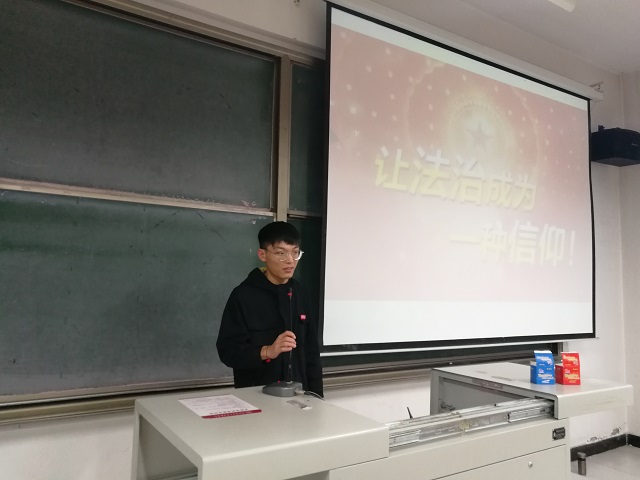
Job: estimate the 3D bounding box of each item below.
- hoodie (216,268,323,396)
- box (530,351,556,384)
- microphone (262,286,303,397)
[{"bbox_3d":[-0.234,0.487,2.294,0.530,0.700,0.370,4,-6,-29],"label":"hoodie"},{"bbox_3d":[1.067,0.607,2.389,0.090,0.158,0.055,2,-5,-4],"label":"box"},{"bbox_3d":[-0.144,0.407,2.073,0.150,0.440,0.125,-1,-6,27],"label":"microphone"}]

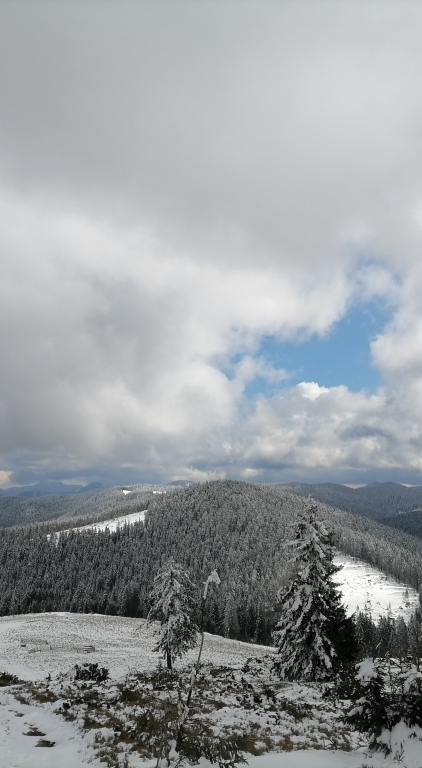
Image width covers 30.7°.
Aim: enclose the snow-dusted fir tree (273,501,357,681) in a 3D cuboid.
[{"bbox_3d":[3.293,6.478,24.354,2.628,5.644,2.628,0,-8,0],"label":"snow-dusted fir tree"}]

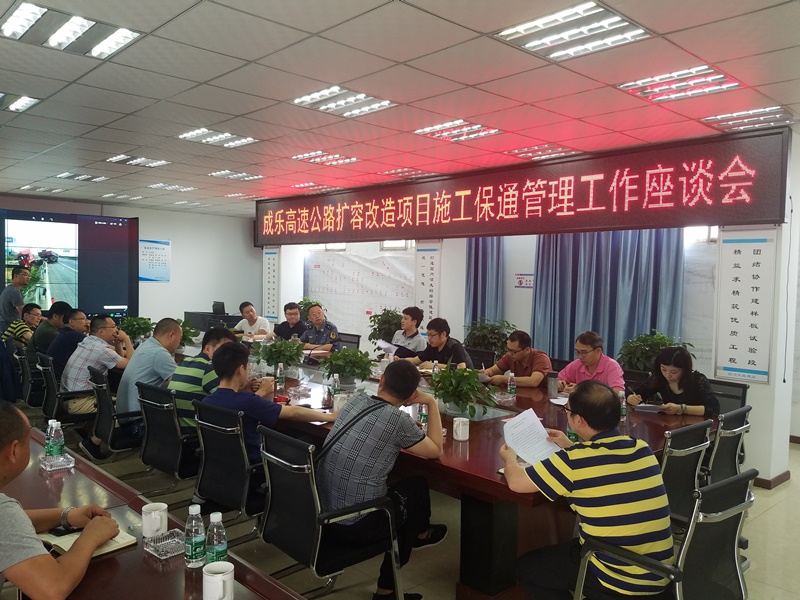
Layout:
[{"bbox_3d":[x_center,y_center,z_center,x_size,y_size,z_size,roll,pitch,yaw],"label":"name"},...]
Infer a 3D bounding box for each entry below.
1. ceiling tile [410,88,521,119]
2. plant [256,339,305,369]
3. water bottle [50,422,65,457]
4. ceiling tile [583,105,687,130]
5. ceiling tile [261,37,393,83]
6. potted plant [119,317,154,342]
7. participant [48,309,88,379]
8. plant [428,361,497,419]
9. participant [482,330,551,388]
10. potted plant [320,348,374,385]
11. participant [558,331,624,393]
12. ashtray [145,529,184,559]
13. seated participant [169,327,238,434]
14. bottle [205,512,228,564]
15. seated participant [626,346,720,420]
[{"bbox_3d":[0.480,-1.370,4.180,0.595,0.020,0.595,-2,4,-45],"label":"ceiling tile"},{"bbox_3d":[-1.053,0.476,5.250,0.430,0.310,0.430,1,3,0],"label":"plant"},{"bbox_3d":[-1.562,0.640,2.740,0.063,0.176,0.063,-1,3,-43],"label":"water bottle"},{"bbox_3d":[1.810,-1.385,4.630,0.600,0.020,0.600,-1,3,-43],"label":"ceiling tile"},{"bbox_3d":[-0.428,-1.373,3.452,0.600,0.020,0.600,-2,5,-43],"label":"ceiling tile"},{"bbox_3d":[-3.521,0.399,8.000,0.450,0.340,0.460,-2,4,-45],"label":"potted plant"},{"bbox_3d":[-3.020,0.689,5.700,0.700,1.220,0.520,-2,5,-43],"label":"participant"},{"bbox_3d":[0.418,0.599,4.020,0.440,0.380,0.460,1,3,0],"label":"plant"},{"bbox_3d":[0.890,0.831,4.880,0.820,1.200,0.540,-1,3,-39],"label":"participant"},{"bbox_3d":[-0.426,0.517,4.780,0.440,0.300,0.440,-2,4,-45],"label":"potted plant"},{"bbox_3d":[1.435,0.852,4.560,0.760,1.260,0.520,-2,4,-45],"label":"participant"},{"bbox_3d":[-0.719,0.761,1.877,0.112,0.031,0.109,3,3,41],"label":"ashtray"},{"bbox_3d":[-1.220,0.795,4.050,0.820,1.260,0.530,-1,3,-42],"label":"seated participant"},{"bbox_3d":[-0.563,0.746,1.840,0.063,0.180,0.063,-2,5,-43],"label":"bottle"},{"bbox_3d":[1.840,0.891,4.090,0.740,1.170,0.550,-2,5,-43],"label":"seated participant"}]

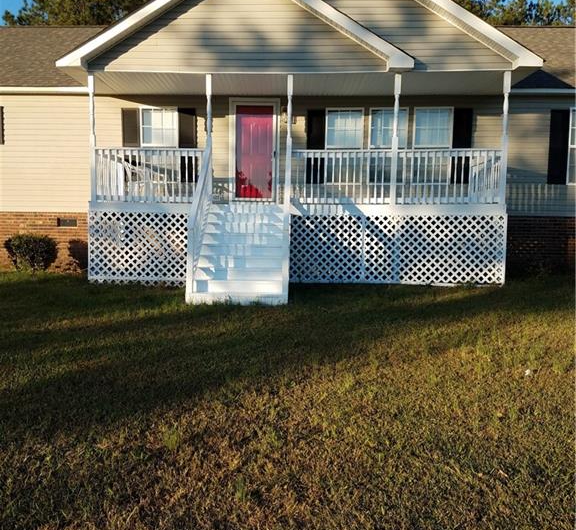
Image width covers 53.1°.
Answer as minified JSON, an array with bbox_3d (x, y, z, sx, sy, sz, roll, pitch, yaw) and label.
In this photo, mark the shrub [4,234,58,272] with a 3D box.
[{"bbox_3d":[-5.050,-0.210,11.350,1.060,0.800,1.000,0,5,1],"label":"shrub"}]

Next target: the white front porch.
[{"bbox_3d":[0.170,-1.480,9.980,7.350,3.720,3.900,0,5,1],"label":"white front porch"}]

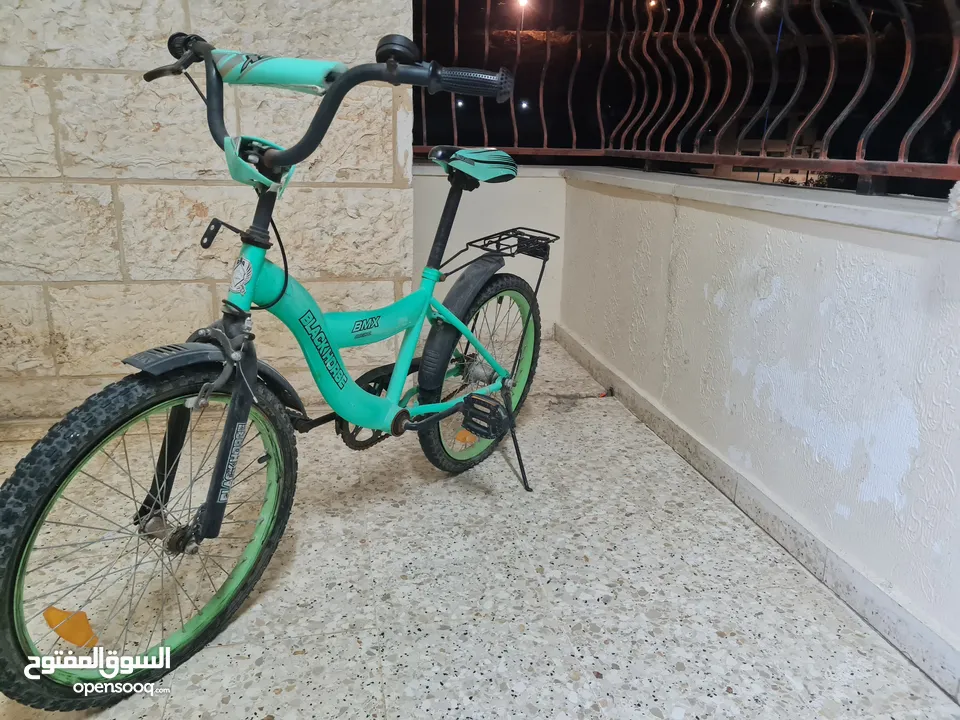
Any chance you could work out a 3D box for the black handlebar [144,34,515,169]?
[{"bbox_3d":[-0.256,-0.351,0.982,0.610,0.190,0.150,19,23,26],"label":"black handlebar"}]

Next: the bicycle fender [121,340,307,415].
[{"bbox_3d":[-0.357,0.041,1.045,0.064,0.190,0.305,19,23,26],"label":"bicycle fender"}]

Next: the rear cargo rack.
[{"bbox_3d":[0.039,-0.242,1.620,0.115,0.080,0.430,19,23,26],"label":"rear cargo rack"}]

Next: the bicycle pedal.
[{"bbox_3d":[0.011,0.118,1.496,0.092,0.072,0.027,19,29,26],"label":"bicycle pedal"}]

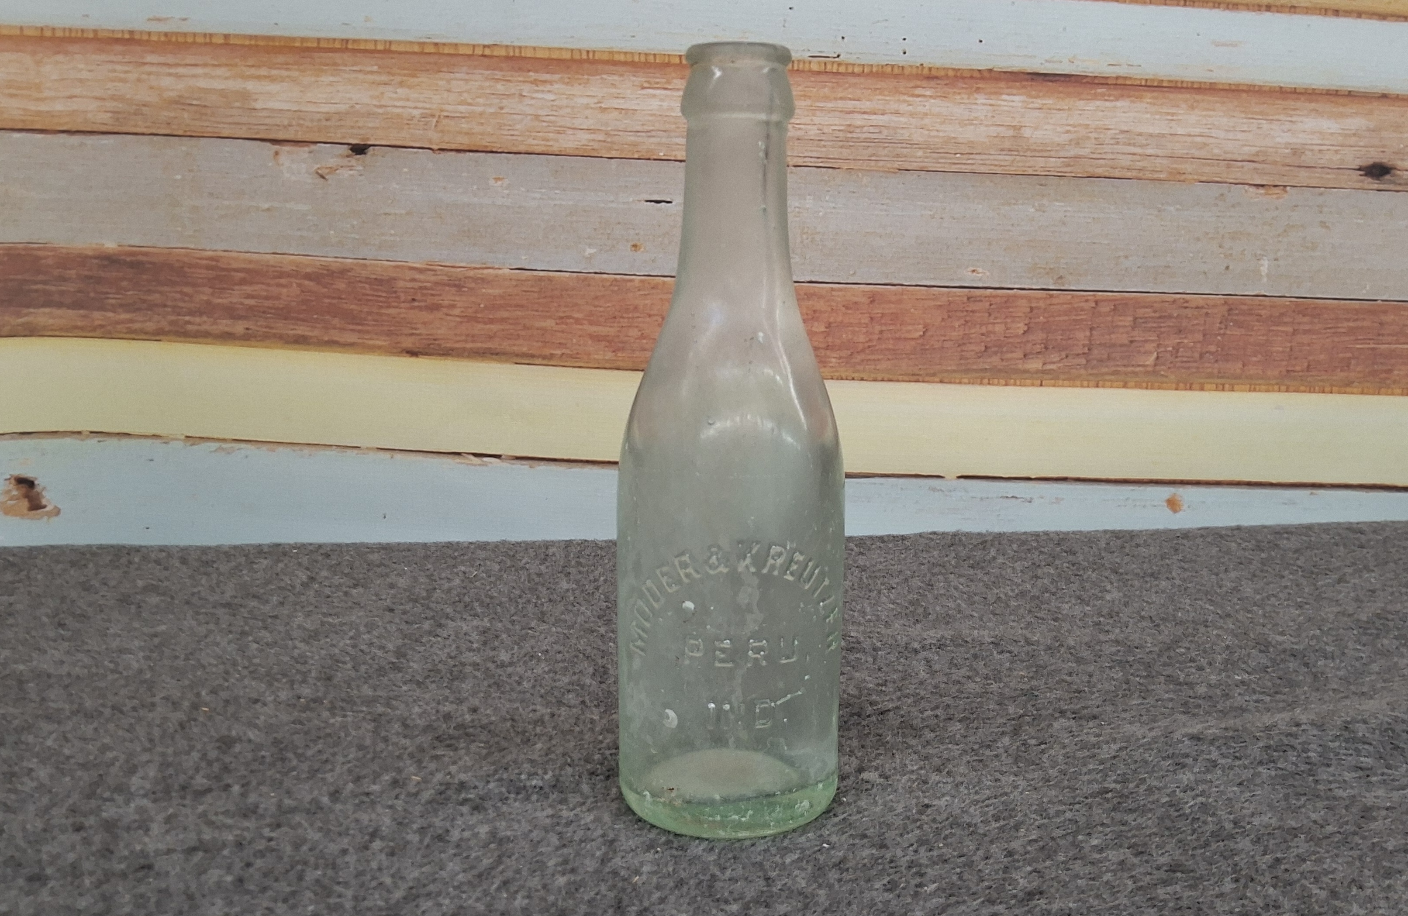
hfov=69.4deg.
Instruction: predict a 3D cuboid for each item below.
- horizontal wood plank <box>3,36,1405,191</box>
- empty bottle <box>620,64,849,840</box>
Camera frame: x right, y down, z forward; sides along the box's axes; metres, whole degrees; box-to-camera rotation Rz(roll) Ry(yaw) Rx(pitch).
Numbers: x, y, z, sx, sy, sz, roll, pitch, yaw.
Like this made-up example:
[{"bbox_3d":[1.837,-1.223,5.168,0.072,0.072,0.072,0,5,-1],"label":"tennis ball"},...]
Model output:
[{"bbox_3d":[0.000,-0.195,0.575,0.820,0.052,0.015,2,9,-1],"label":"horizontal wood plank"},{"bbox_3d":[0.008,-0.004,0.269,0.060,0.197,0.060,1,9,2],"label":"empty bottle"}]

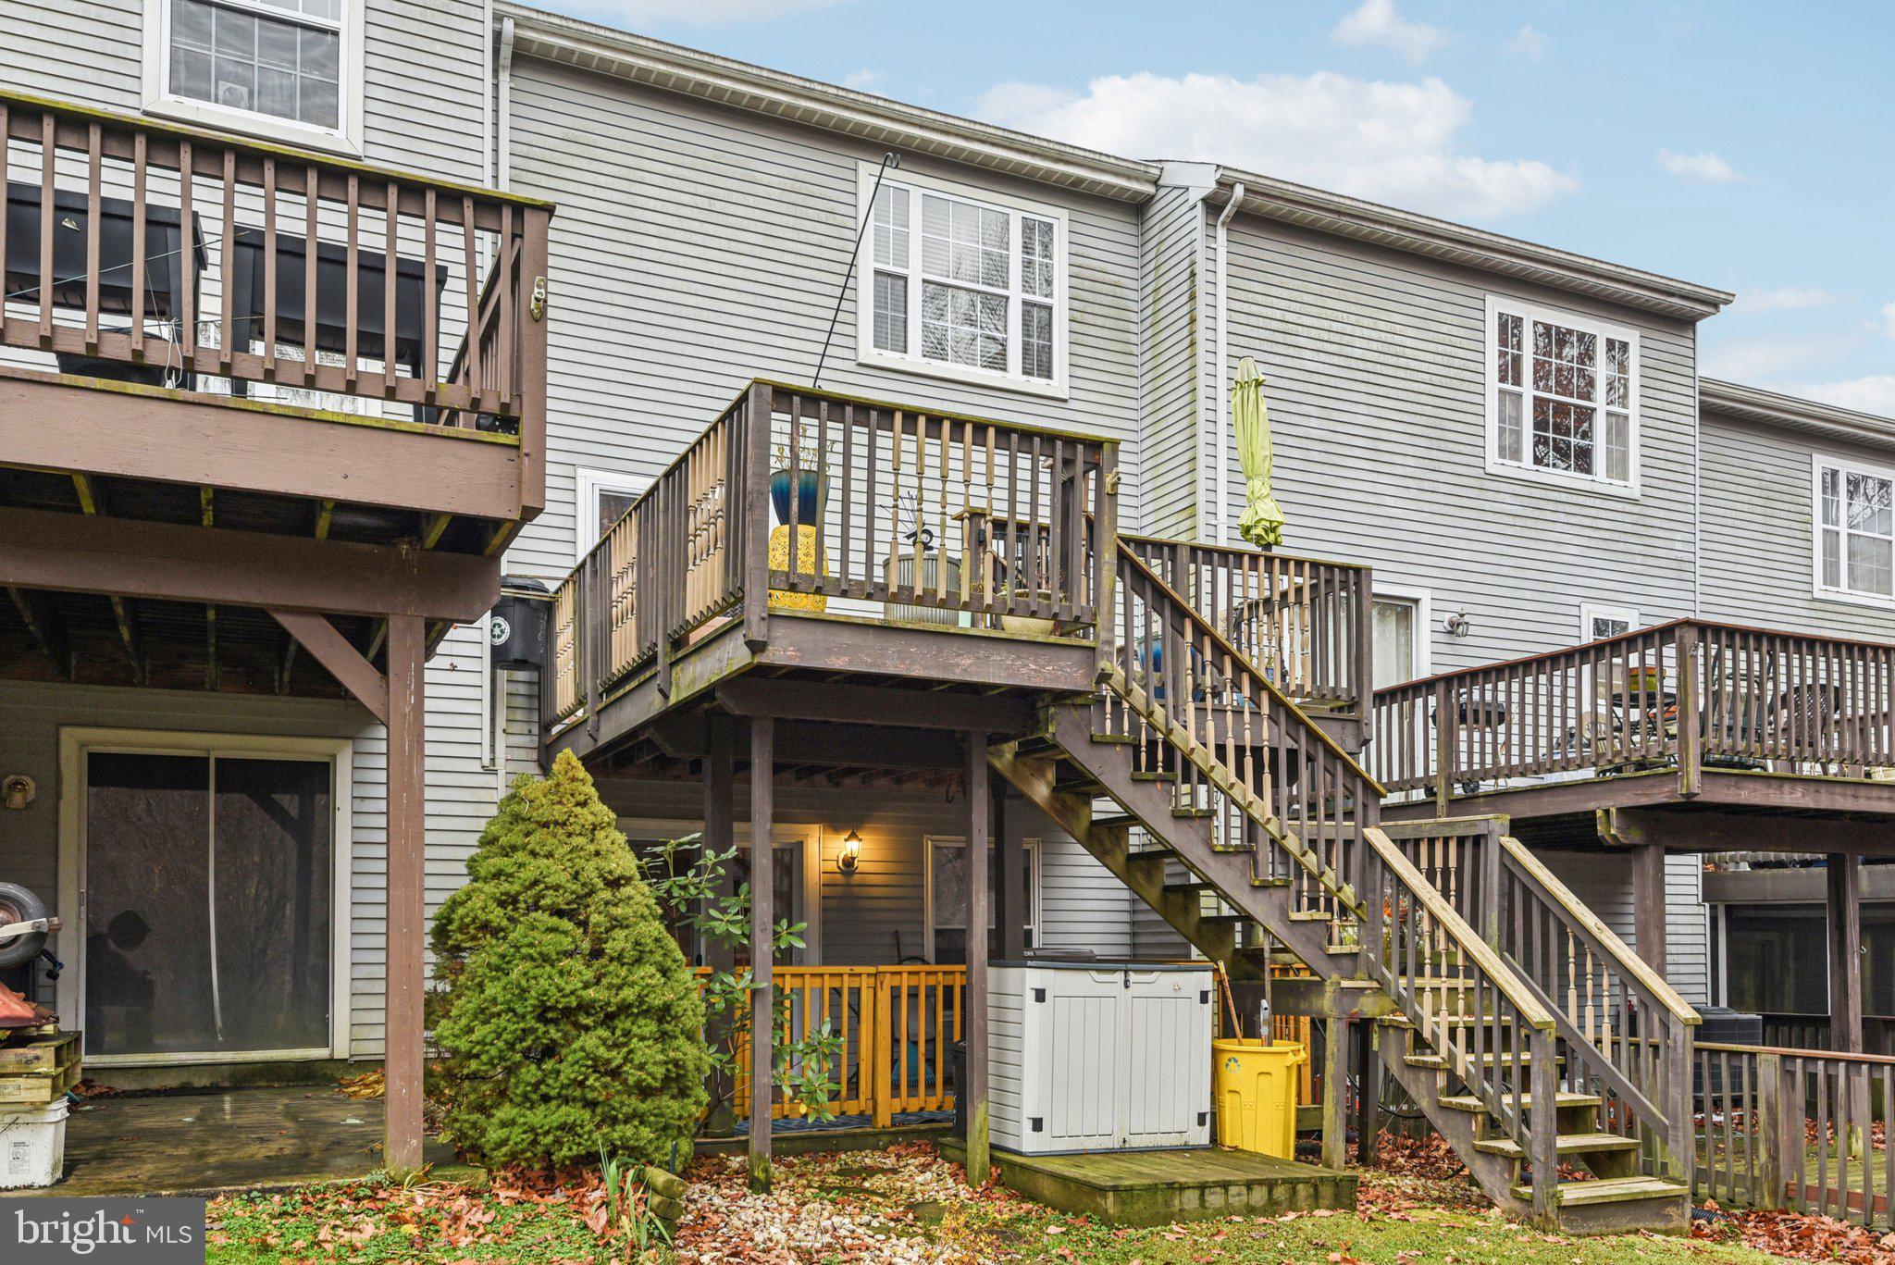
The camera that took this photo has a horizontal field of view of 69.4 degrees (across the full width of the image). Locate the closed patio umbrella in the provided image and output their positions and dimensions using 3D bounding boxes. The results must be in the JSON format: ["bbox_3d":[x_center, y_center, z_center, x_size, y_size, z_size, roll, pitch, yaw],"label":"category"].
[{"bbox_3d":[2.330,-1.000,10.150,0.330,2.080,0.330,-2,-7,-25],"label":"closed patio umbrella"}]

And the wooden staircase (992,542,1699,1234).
[{"bbox_3d":[2.200,1.480,8.050,3.550,3.780,2.280,4,-9,-25],"label":"wooden staircase"}]

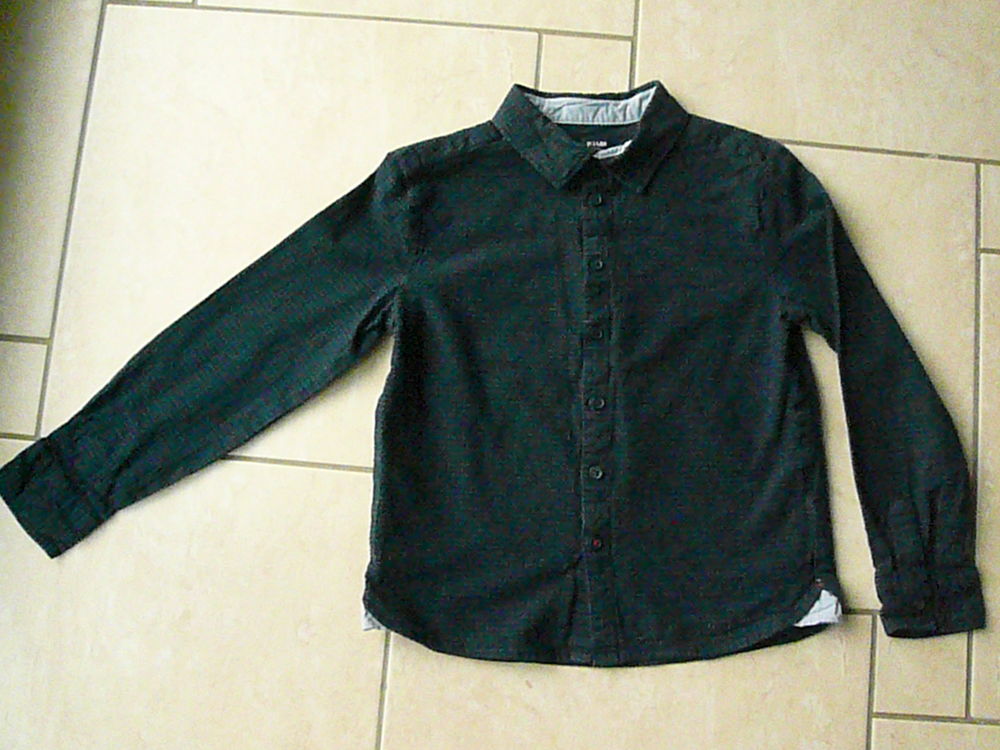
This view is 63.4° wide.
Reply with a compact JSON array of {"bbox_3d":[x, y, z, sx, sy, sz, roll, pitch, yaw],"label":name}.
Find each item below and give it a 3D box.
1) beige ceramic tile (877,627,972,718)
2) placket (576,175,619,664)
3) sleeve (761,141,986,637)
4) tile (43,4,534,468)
[{"bbox_3d":[0.315,0.218,0.609,0.072,0.010,0.072,5,83,1],"label":"beige ceramic tile"},{"bbox_3d":[0.075,0.026,0.611,0.027,0.010,0.372,0,83,0],"label":"placket"},{"bbox_3d":[0.277,0.002,0.614,0.100,0.028,0.397,-16,84,-2],"label":"sleeve"},{"bbox_3d":[-0.162,-0.115,0.648,0.361,0.010,0.361,5,83,1],"label":"tile"}]

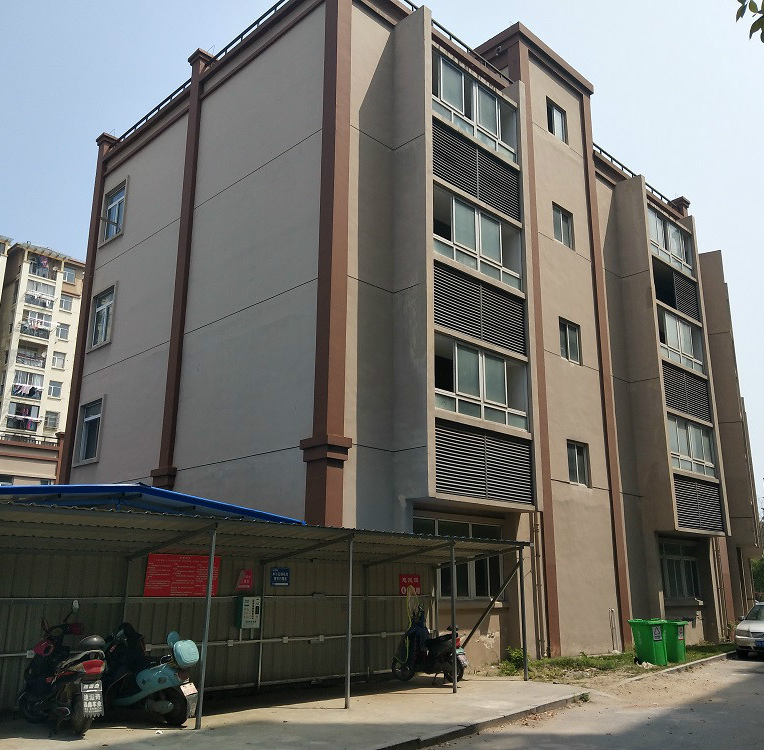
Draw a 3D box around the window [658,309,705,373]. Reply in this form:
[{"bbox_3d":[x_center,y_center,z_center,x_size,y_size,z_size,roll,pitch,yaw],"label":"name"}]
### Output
[{"bbox_3d":[9.952,-1.119,24.976,3.450,1.800,0.150,15,-22,-43],"label":"window"}]

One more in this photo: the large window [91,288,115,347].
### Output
[{"bbox_3d":[-8.639,-1.740,23.331,1.505,1.738,0.140,-15,-22,43],"label":"large window"}]

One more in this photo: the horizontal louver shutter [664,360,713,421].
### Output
[{"bbox_3d":[9.899,0.584,24.467,0.120,1.558,3.689,-15,-22,43],"label":"horizontal louver shutter"}]

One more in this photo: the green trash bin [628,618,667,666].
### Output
[{"bbox_3d":[6.200,6.160,17.300,0.550,1.000,0.690,12,-19,-34],"label":"green trash bin"}]

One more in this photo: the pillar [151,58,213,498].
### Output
[{"bbox_3d":[-5.188,-2.230,19.690,0.420,14.500,0.650,15,-22,-43],"label":"pillar"}]

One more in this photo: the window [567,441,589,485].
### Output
[{"bbox_3d":[5.354,2.440,20.635,0.140,1.198,1.113,-15,-22,43],"label":"window"}]

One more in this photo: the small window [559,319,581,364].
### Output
[{"bbox_3d":[5.399,-0.942,21.555,1.100,1.190,0.130,15,-22,-43],"label":"small window"}]

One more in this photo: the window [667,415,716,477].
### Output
[{"bbox_3d":[9.857,2.315,24.008,0.130,1.738,3.646,-15,-22,43],"label":"window"}]

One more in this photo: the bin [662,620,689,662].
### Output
[{"bbox_3d":[7.050,6.440,18.200,0.540,0.990,0.680,15,-21,-42],"label":"bin"}]

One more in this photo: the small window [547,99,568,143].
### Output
[{"bbox_3d":[5.441,-7.917,23.587,0.140,1.230,1.134,-15,-22,43],"label":"small window"}]

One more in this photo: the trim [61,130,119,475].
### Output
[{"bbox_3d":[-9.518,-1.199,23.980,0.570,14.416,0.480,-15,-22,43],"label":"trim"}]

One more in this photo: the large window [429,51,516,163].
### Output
[{"bbox_3d":[2.315,-6.569,18.588,3.420,1.780,0.150,15,-22,-43],"label":"large window"}]

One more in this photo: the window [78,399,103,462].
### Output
[{"bbox_3d":[-8.540,1.704,22.233,0.150,1.800,1.450,15,-22,-43],"label":"window"}]

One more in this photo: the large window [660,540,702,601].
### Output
[{"bbox_3d":[9.179,5.972,23.024,2.680,1.650,0.150,15,-22,-43],"label":"large window"}]

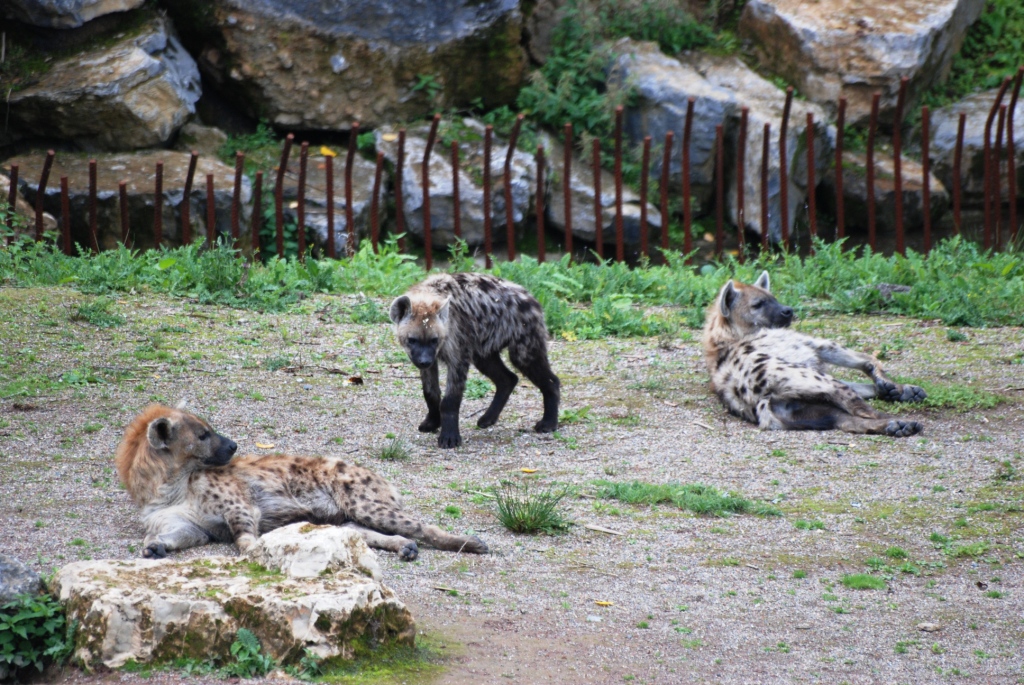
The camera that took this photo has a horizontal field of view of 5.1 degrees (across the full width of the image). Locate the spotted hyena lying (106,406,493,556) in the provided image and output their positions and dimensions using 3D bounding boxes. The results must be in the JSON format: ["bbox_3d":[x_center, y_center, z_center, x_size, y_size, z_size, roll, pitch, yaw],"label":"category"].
[{"bbox_3d":[-0.748,0.494,41.000,1.260,0.490,0.600,-1,8,-10],"label":"spotted hyena lying"}]

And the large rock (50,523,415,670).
[{"bbox_3d":[-0.867,0.788,35.756,1.129,0.352,0.750,0,8,0],"label":"large rock"}]

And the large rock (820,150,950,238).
[{"bbox_3d":[1.633,-0.647,50.400,0.560,0.340,0.450,0,8,0],"label":"large rock"}]

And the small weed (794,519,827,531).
[{"bbox_3d":[1.074,0.658,41.500,0.115,0.036,0.090,0,8,0],"label":"small weed"}]

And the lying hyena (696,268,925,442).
[{"bbox_3d":[1.167,0.049,44.500,0.750,0.460,1.050,-1,8,-8],"label":"lying hyena"}]

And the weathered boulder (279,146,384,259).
[{"bbox_3d":[-0.781,-0.606,49.900,0.440,0.420,0.450,0,8,0],"label":"weathered boulder"}]

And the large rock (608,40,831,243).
[{"bbox_3d":[0.828,-0.802,46.000,0.886,0.707,0.720,0,8,0],"label":"large rock"}]

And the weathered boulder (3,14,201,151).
[{"bbox_3d":[-1.666,-1.055,46.800,0.804,0.457,0.680,0,8,0],"label":"weathered boulder"}]

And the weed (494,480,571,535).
[{"bbox_3d":[0.070,0.590,41.500,0.270,0.170,0.250,0,8,0],"label":"weed"}]

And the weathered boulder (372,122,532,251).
[{"bbox_3d":[-0.225,-0.625,45.900,0.645,0.429,0.520,0,8,0],"label":"weathered boulder"}]

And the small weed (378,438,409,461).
[{"bbox_3d":[-0.403,0.367,39.553,0.110,0.061,0.100,0,8,0],"label":"small weed"}]

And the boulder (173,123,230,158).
[{"bbox_3d":[-1.375,-0.892,50.900,0.250,0.150,0.220,0,8,0],"label":"boulder"}]

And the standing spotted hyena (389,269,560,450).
[{"bbox_3d":[-0.142,0.055,43.800,0.280,0.630,0.880,6,9,37],"label":"standing spotted hyena"}]

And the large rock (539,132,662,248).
[{"bbox_3d":[0.352,-0.605,45.900,0.494,0.404,0.420,0,8,0],"label":"large rock"}]

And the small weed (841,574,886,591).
[{"bbox_3d":[1.127,0.769,36.960,0.147,0.032,0.130,0,8,0],"label":"small weed"}]

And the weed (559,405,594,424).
[{"bbox_3d":[0.222,0.252,40.342,0.119,0.056,0.100,0,8,0],"label":"weed"}]

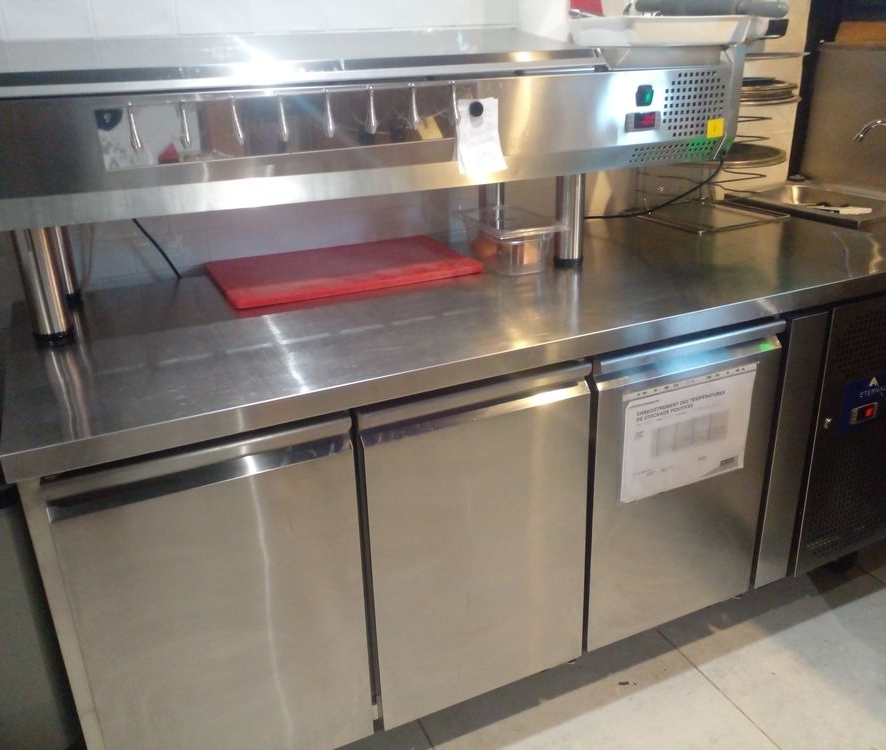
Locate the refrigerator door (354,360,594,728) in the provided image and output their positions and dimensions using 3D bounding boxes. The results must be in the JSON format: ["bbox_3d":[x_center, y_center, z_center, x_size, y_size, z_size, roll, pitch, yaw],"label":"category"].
[{"bbox_3d":[0.064,0.302,1.392,0.418,0.631,0.060,-12,24,-22],"label":"refrigerator door"}]

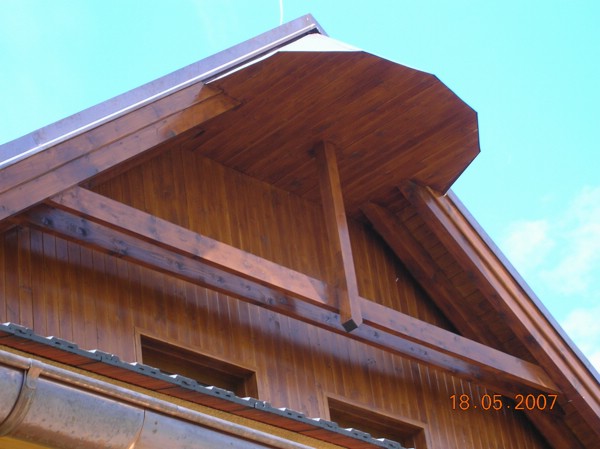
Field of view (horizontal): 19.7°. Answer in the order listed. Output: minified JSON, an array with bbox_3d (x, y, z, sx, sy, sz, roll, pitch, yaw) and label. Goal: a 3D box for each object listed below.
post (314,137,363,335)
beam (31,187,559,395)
[{"bbox_3d":[0.267,0.079,11.852,0.100,1.474,0.100,23,-43,-40],"label":"post"},{"bbox_3d":[0.144,0.548,11.658,4.857,0.173,0.270,23,-43,-40],"label":"beam"}]

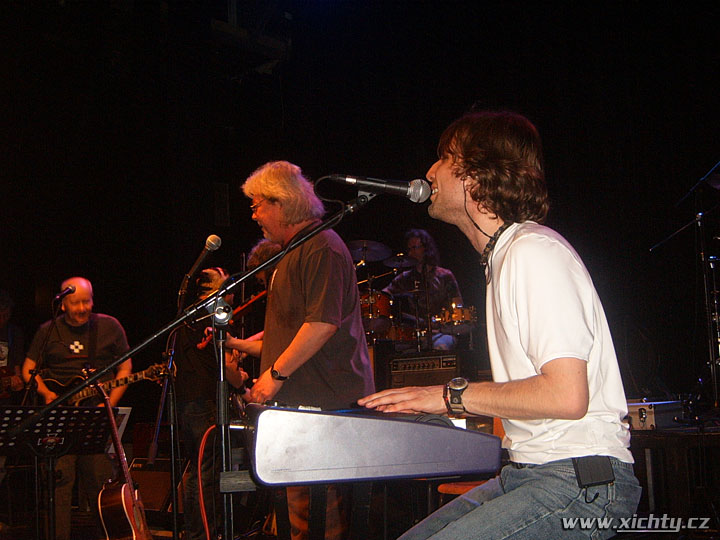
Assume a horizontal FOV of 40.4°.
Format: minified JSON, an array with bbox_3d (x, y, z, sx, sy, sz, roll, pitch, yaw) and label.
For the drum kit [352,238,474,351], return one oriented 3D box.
[{"bbox_3d":[0.190,0.370,6.650,1.500,1.200,1.150,-7,-10,25],"label":"drum kit"}]

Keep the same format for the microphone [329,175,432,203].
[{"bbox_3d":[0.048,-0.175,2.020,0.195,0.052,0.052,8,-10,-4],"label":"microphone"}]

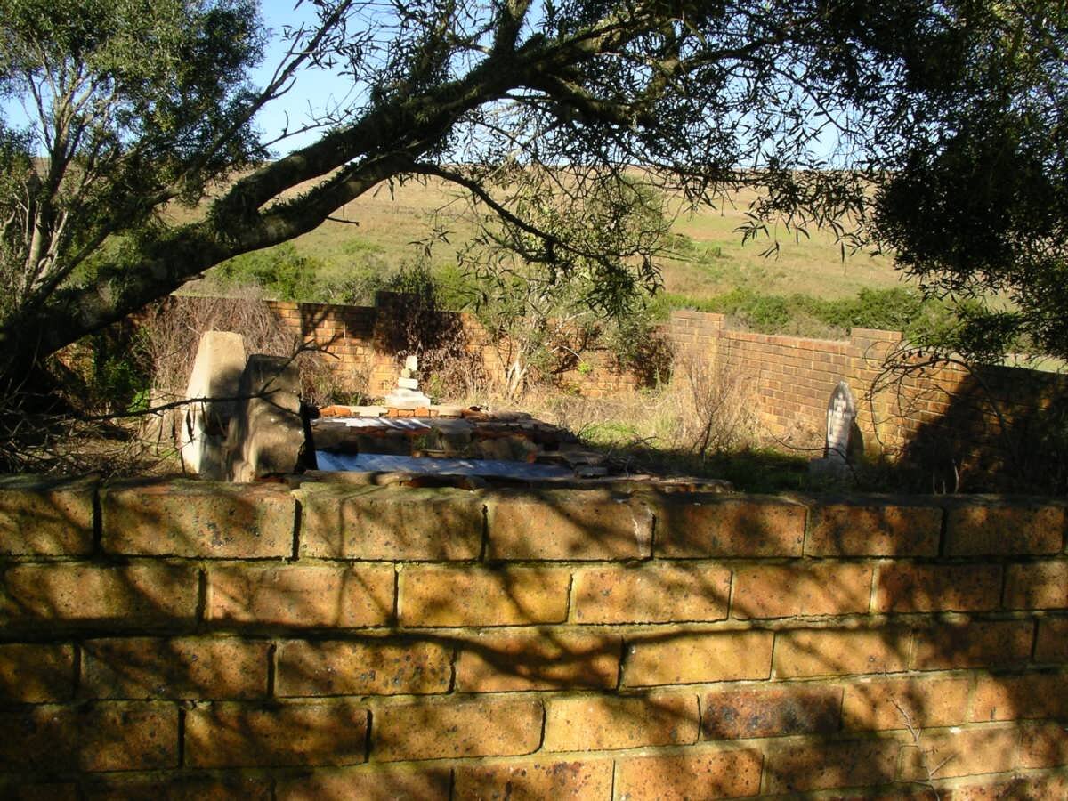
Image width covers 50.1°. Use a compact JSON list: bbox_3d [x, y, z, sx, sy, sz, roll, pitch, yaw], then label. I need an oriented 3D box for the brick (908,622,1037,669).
[{"bbox_3d":[0.645,0.363,1.765,0.222,0.073,0.106,2,5,-18],"label":"brick"}]

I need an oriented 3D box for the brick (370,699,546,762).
[{"bbox_3d":[-0.114,0.420,1.530,0.225,0.075,0.106,3,7,-19],"label":"brick"}]

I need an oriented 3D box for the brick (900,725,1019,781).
[{"bbox_3d":[0.630,0.530,1.780,0.222,0.073,0.106,2,5,-18],"label":"brick"}]

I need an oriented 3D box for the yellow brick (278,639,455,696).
[{"bbox_3d":[-0.227,0.329,1.479,0.221,0.072,0.106,3,7,-19],"label":"yellow brick"}]

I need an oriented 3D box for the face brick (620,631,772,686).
[{"bbox_3d":[0.213,0.348,1.619,0.222,0.073,0.106,2,5,-18],"label":"face brick"}]

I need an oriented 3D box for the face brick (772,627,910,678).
[{"bbox_3d":[0.432,0.360,1.705,0.226,0.069,0.106,3,7,-19],"label":"face brick"}]

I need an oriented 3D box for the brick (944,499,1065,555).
[{"bbox_3d":[0.690,0.192,1.762,0.222,0.073,0.106,2,5,-18],"label":"brick"}]

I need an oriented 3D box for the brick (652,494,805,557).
[{"bbox_3d":[0.256,0.175,1.614,0.222,0.073,0.106,2,5,-18],"label":"brick"}]

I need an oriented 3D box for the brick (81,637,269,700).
[{"bbox_3d":[-0.440,0.313,1.405,0.217,0.074,0.106,3,7,-19],"label":"brick"}]

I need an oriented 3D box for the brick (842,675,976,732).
[{"bbox_3d":[0.542,0.448,1.754,0.223,0.074,0.106,3,7,-19],"label":"brick"}]

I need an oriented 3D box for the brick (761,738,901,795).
[{"bbox_3d":[0.417,0.521,1.706,0.222,0.073,0.106,2,5,-18],"label":"brick"}]

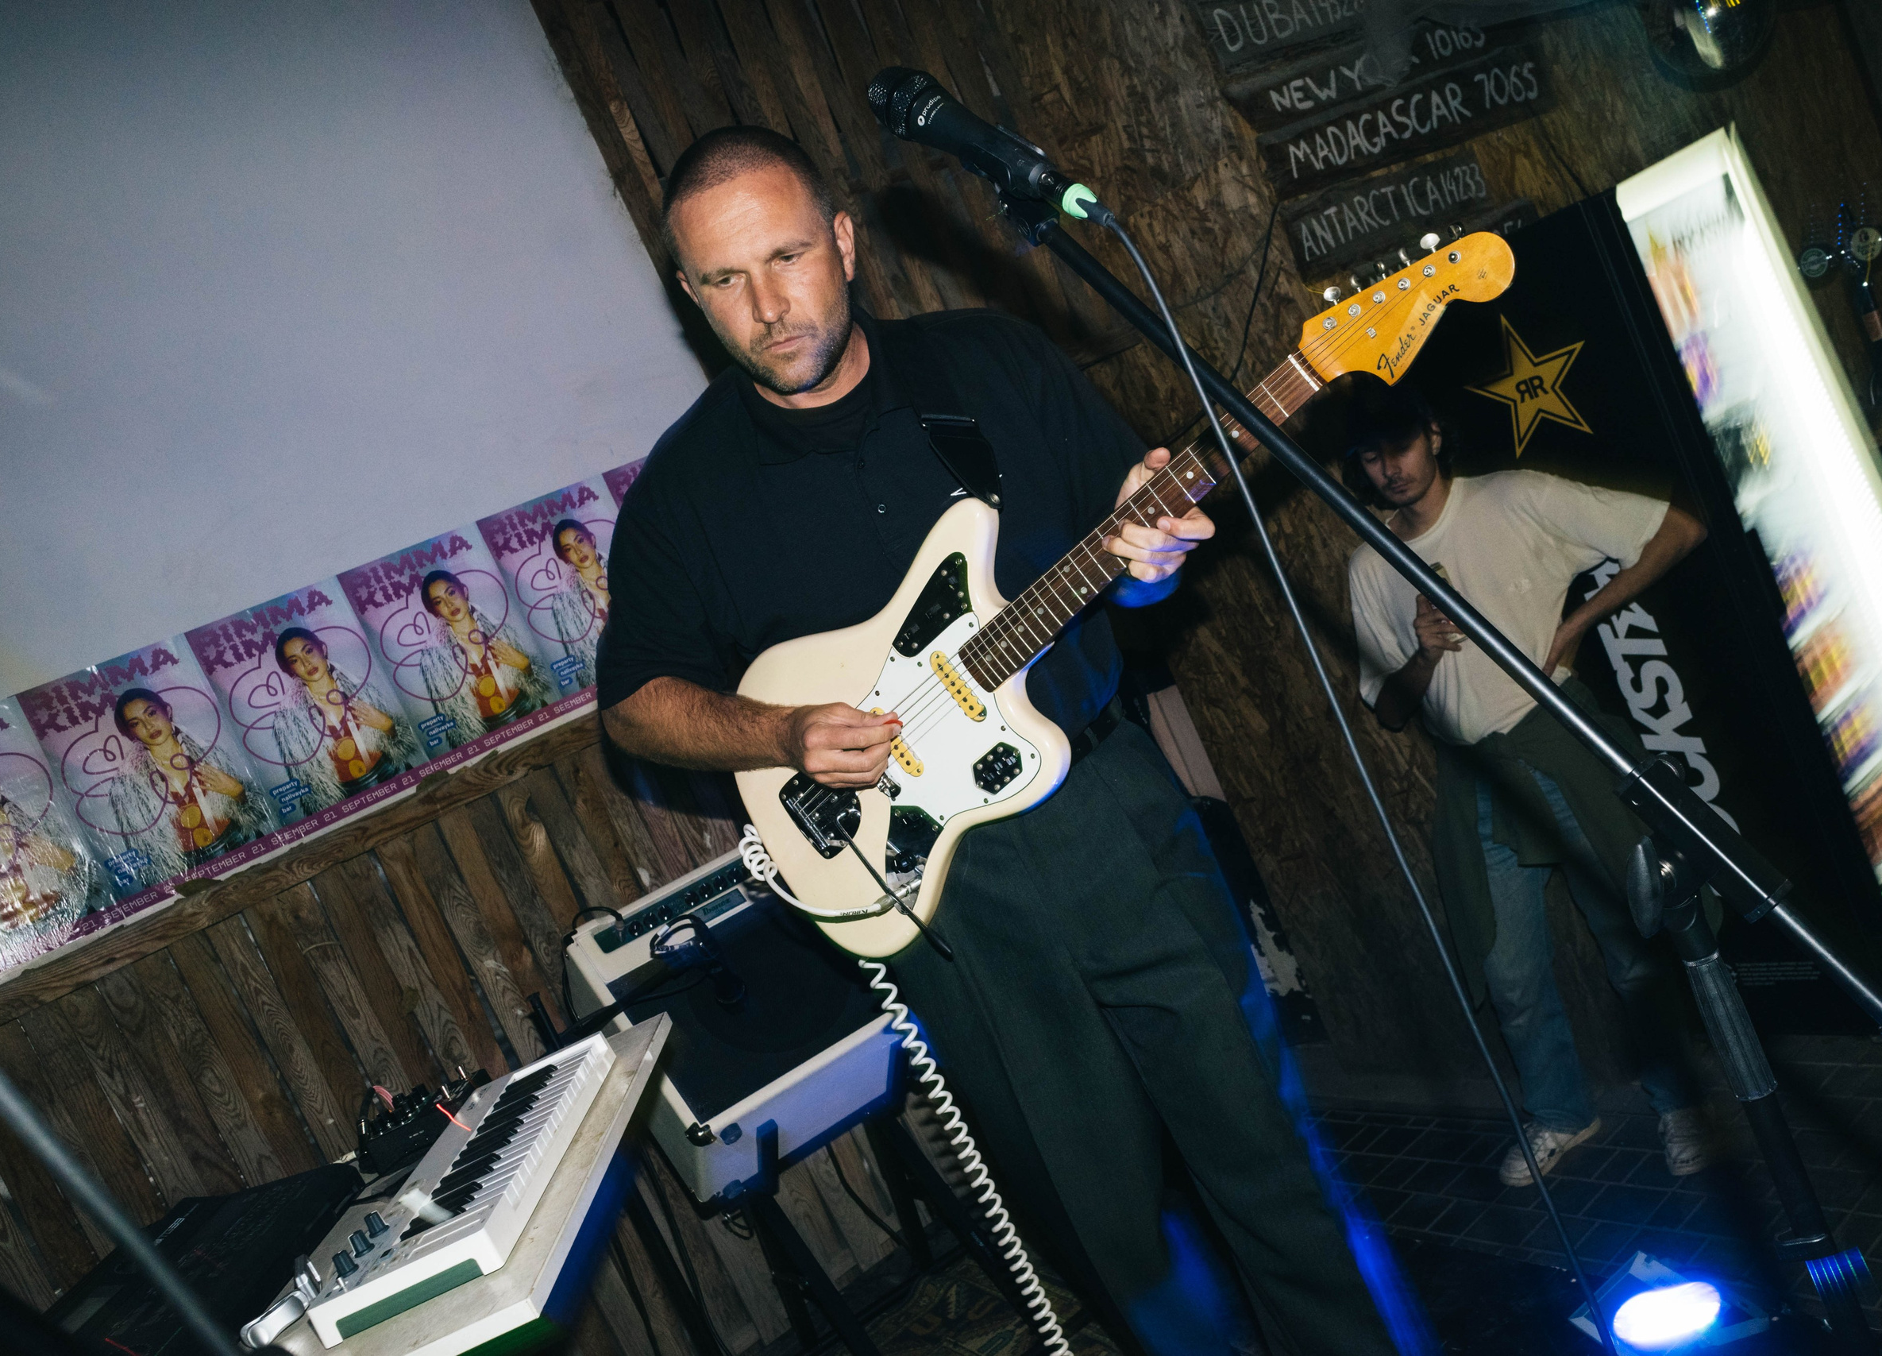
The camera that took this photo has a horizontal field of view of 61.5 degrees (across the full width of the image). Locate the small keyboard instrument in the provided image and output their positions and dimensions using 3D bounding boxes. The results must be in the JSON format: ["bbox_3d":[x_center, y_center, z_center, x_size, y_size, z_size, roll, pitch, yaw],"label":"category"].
[{"bbox_3d":[-0.405,0.431,1.412,0.147,0.040,0.485,-25,5,0],"label":"small keyboard instrument"}]

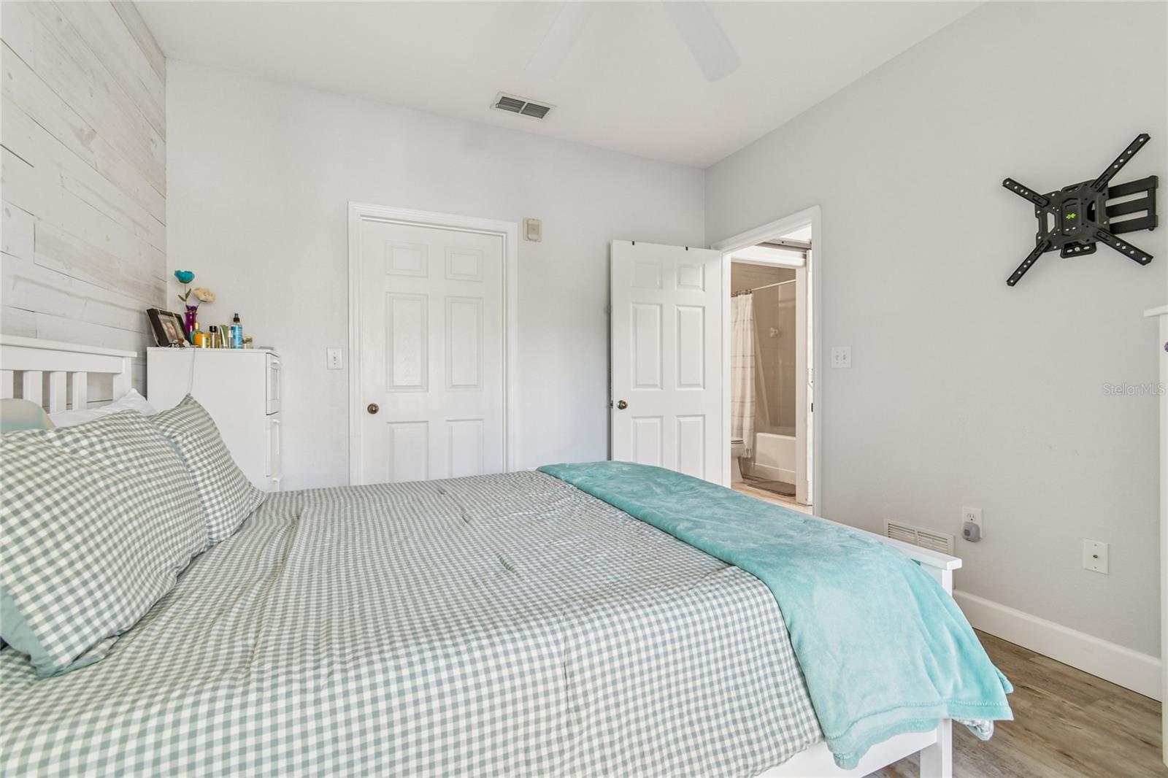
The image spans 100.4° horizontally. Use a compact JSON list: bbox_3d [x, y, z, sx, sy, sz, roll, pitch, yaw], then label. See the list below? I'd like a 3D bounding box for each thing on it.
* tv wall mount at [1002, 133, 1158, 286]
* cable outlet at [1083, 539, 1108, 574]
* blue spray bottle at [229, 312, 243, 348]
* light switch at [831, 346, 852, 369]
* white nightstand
[{"bbox_3d":[1.837,-0.637,1.819,0.100,0.445,0.418,0,1,-26],"label":"tv wall mount"},{"bbox_3d":[1.895,0.620,1.799,0.013,0.114,0.071,0,1,-26],"label":"cable outlet"},{"bbox_3d":[-1.746,-0.281,2.449,0.055,0.185,0.057,1,1,42],"label":"blue spray bottle"},{"bbox_3d":[1.444,-0.176,2.729,0.018,0.118,0.118,0,1,-26],"label":"light switch"},{"bbox_3d":[-1.808,0.433,2.448,0.485,1.243,0.380,0,1,-26],"label":"white nightstand"}]

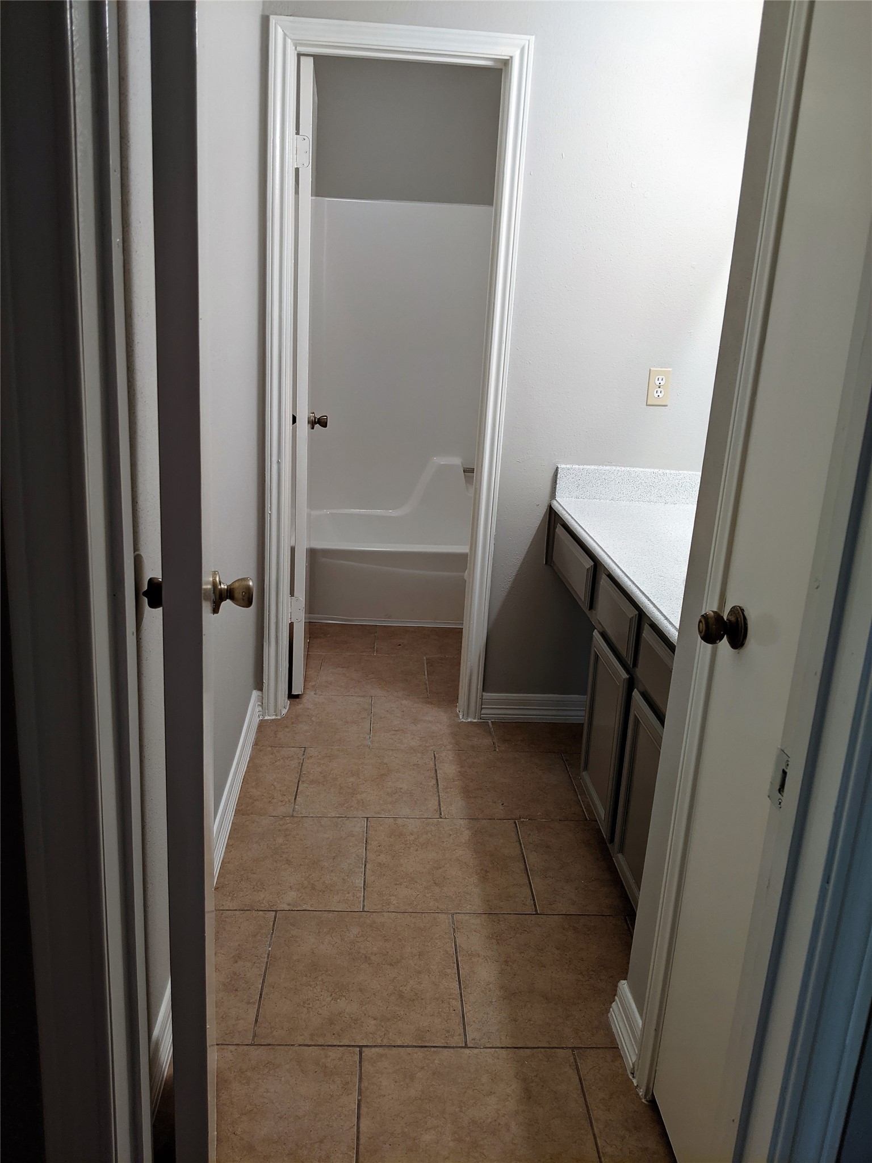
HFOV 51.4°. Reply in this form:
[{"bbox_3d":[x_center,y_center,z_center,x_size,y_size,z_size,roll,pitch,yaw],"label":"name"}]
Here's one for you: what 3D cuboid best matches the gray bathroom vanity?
[{"bbox_3d":[0.671,0.271,2.402,0.560,0.905,1.402,2,17,-4],"label":"gray bathroom vanity"}]

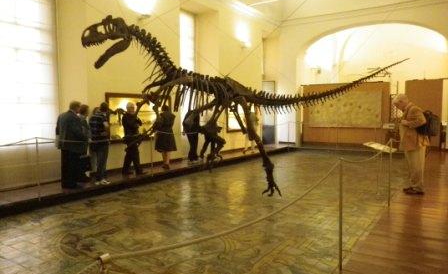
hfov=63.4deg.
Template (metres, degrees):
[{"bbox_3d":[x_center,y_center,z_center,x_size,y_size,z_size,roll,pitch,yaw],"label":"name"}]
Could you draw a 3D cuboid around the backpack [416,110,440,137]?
[{"bbox_3d":[3.545,-0.233,6.251,0.280,0.470,0.330,2,4,30],"label":"backpack"}]

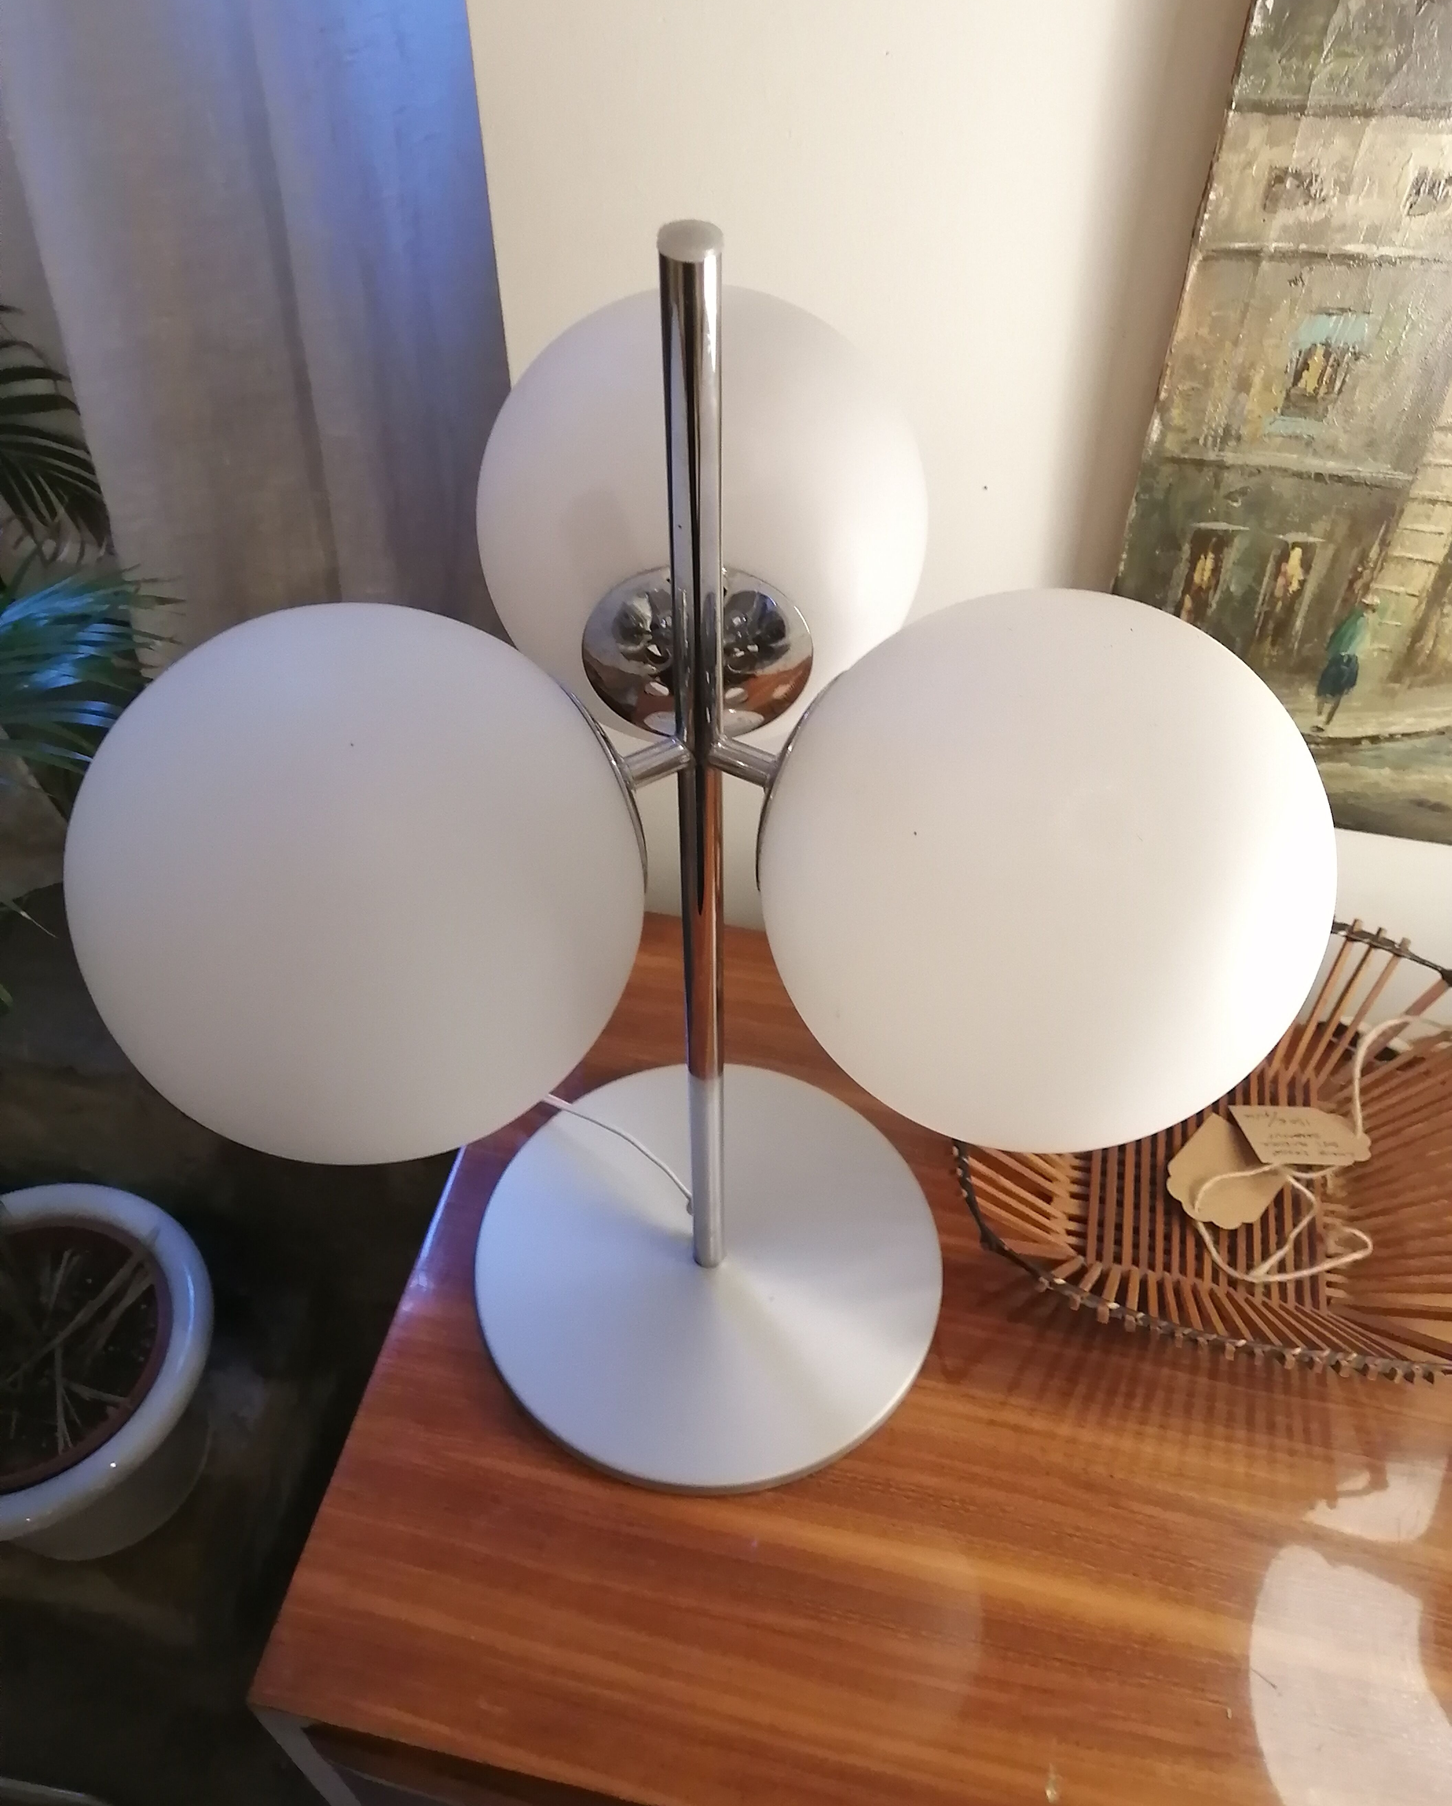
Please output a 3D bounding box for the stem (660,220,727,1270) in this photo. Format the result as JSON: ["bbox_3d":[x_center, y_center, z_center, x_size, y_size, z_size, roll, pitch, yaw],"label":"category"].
[{"bbox_3d":[-0.009,0.010,0.610,0.017,0.565,0.017,0,50,0],"label":"stem"}]

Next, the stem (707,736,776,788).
[{"bbox_3d":[0.006,-0.049,0.528,0.023,0.011,0.011,23,54,18],"label":"stem"}]

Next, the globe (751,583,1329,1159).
[{"bbox_3d":[0.102,-0.010,0.493,0.180,0.180,0.180,0,50,0],"label":"globe"}]

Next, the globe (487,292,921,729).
[{"bbox_3d":[-0.009,-0.153,0.613,0.180,0.180,0.180,0,50,0],"label":"globe"}]

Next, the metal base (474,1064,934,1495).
[{"bbox_3d":[-0.009,0.195,0.831,0.254,0.012,0.254,0,50,0],"label":"metal base"}]

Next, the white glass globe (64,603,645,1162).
[{"bbox_3d":[-0.116,-0.006,0.490,0.180,0.180,0.180,0,50,0],"label":"white glass globe"}]

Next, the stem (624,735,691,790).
[{"bbox_3d":[-0.024,-0.048,0.528,0.023,0.011,0.011,-25,54,-19],"label":"stem"}]

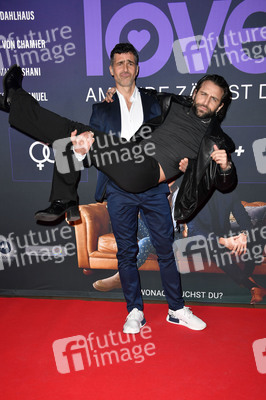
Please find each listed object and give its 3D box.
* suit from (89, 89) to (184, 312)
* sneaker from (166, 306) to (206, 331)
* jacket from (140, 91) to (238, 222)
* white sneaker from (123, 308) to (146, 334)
[{"bbox_3d":[0.015,0.060,2.620,0.630,1.480,0.460,-1,13,0],"label":"suit"},{"bbox_3d":[0.364,0.797,2.874,0.288,0.113,0.106,7,16,30],"label":"sneaker"},{"bbox_3d":[0.285,-0.270,2.400,0.720,0.680,0.420,36,10,5],"label":"jacket"},{"bbox_3d":[0.017,0.795,2.830,0.108,0.110,0.288,5,14,23],"label":"white sneaker"}]

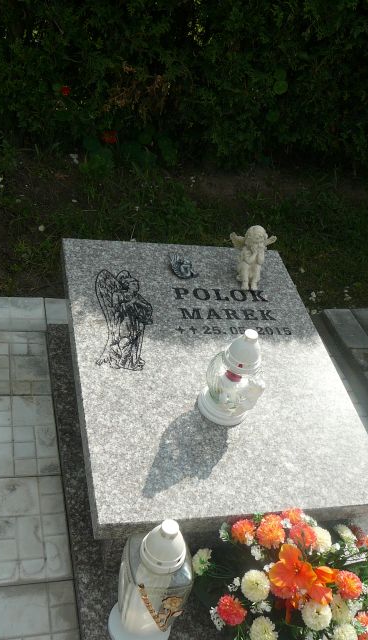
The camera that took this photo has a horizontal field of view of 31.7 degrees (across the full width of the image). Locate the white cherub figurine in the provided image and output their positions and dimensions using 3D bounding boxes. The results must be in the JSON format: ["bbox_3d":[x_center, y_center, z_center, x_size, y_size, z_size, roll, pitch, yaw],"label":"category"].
[{"bbox_3d":[0.179,-0.174,1.710,0.115,0.155,0.085,1,44,-18],"label":"white cherub figurine"}]

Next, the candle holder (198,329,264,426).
[{"bbox_3d":[0.113,0.107,1.341,0.115,0.213,0.120,10,42,-9],"label":"candle holder"}]

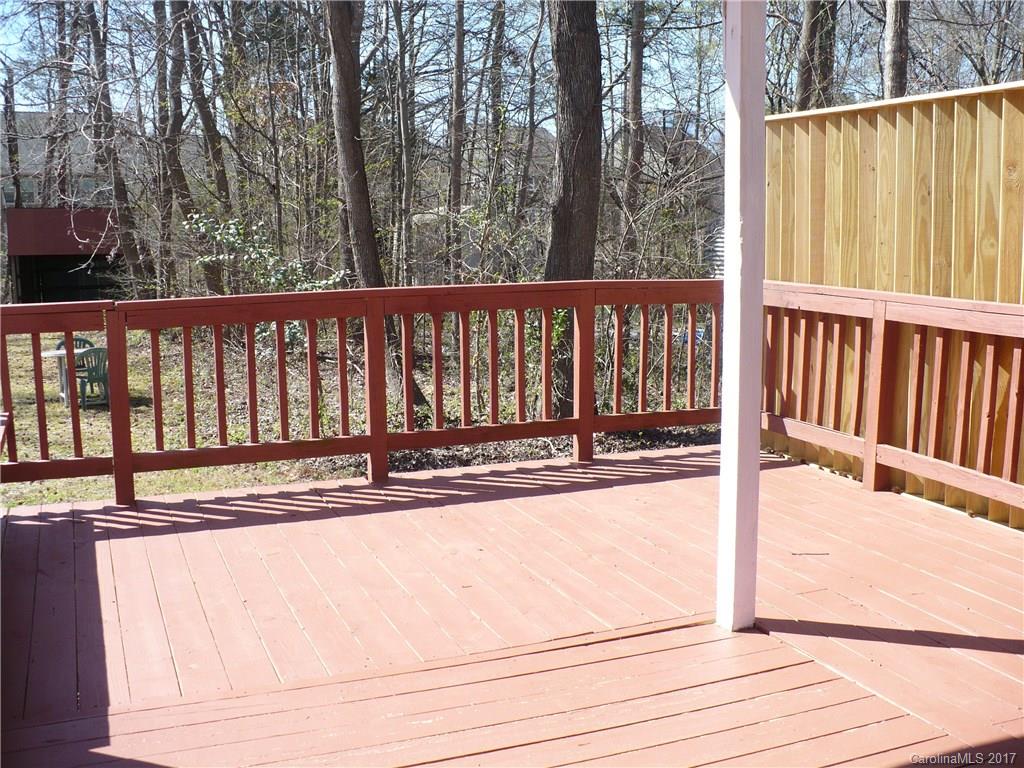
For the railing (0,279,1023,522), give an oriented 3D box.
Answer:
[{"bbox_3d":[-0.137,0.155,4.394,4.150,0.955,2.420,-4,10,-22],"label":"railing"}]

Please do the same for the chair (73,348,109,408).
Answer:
[{"bbox_3d":[-5.415,-0.097,14.162,0.560,0.800,0.560,-5,10,-26],"label":"chair"}]

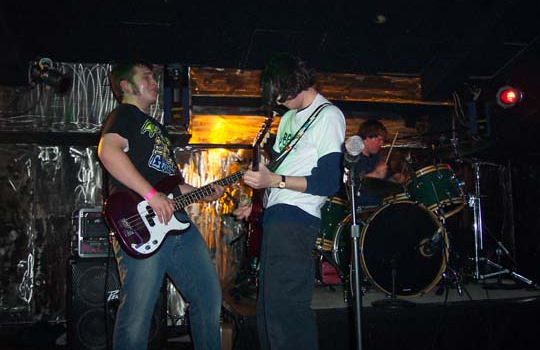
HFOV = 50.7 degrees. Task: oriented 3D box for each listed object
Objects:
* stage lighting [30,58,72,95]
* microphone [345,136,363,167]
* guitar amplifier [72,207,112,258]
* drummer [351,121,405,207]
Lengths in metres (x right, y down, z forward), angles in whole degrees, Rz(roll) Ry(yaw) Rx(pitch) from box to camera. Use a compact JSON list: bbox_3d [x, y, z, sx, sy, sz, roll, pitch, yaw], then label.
[{"bbox_3d":[-1.530,-0.690,4.000,0.240,0.200,0.170,16,4,19],"label":"stage lighting"},{"bbox_3d":[0.233,-0.058,1.620,0.052,0.052,0.162,1,-27,-1],"label":"microphone"},{"bbox_3d":[-1.040,0.372,3.880,0.530,0.317,0.420,1,-1,-18],"label":"guitar amplifier"},{"bbox_3d":[0.745,0.170,4.120,0.650,1.150,0.550,-1,-1,41],"label":"drummer"}]

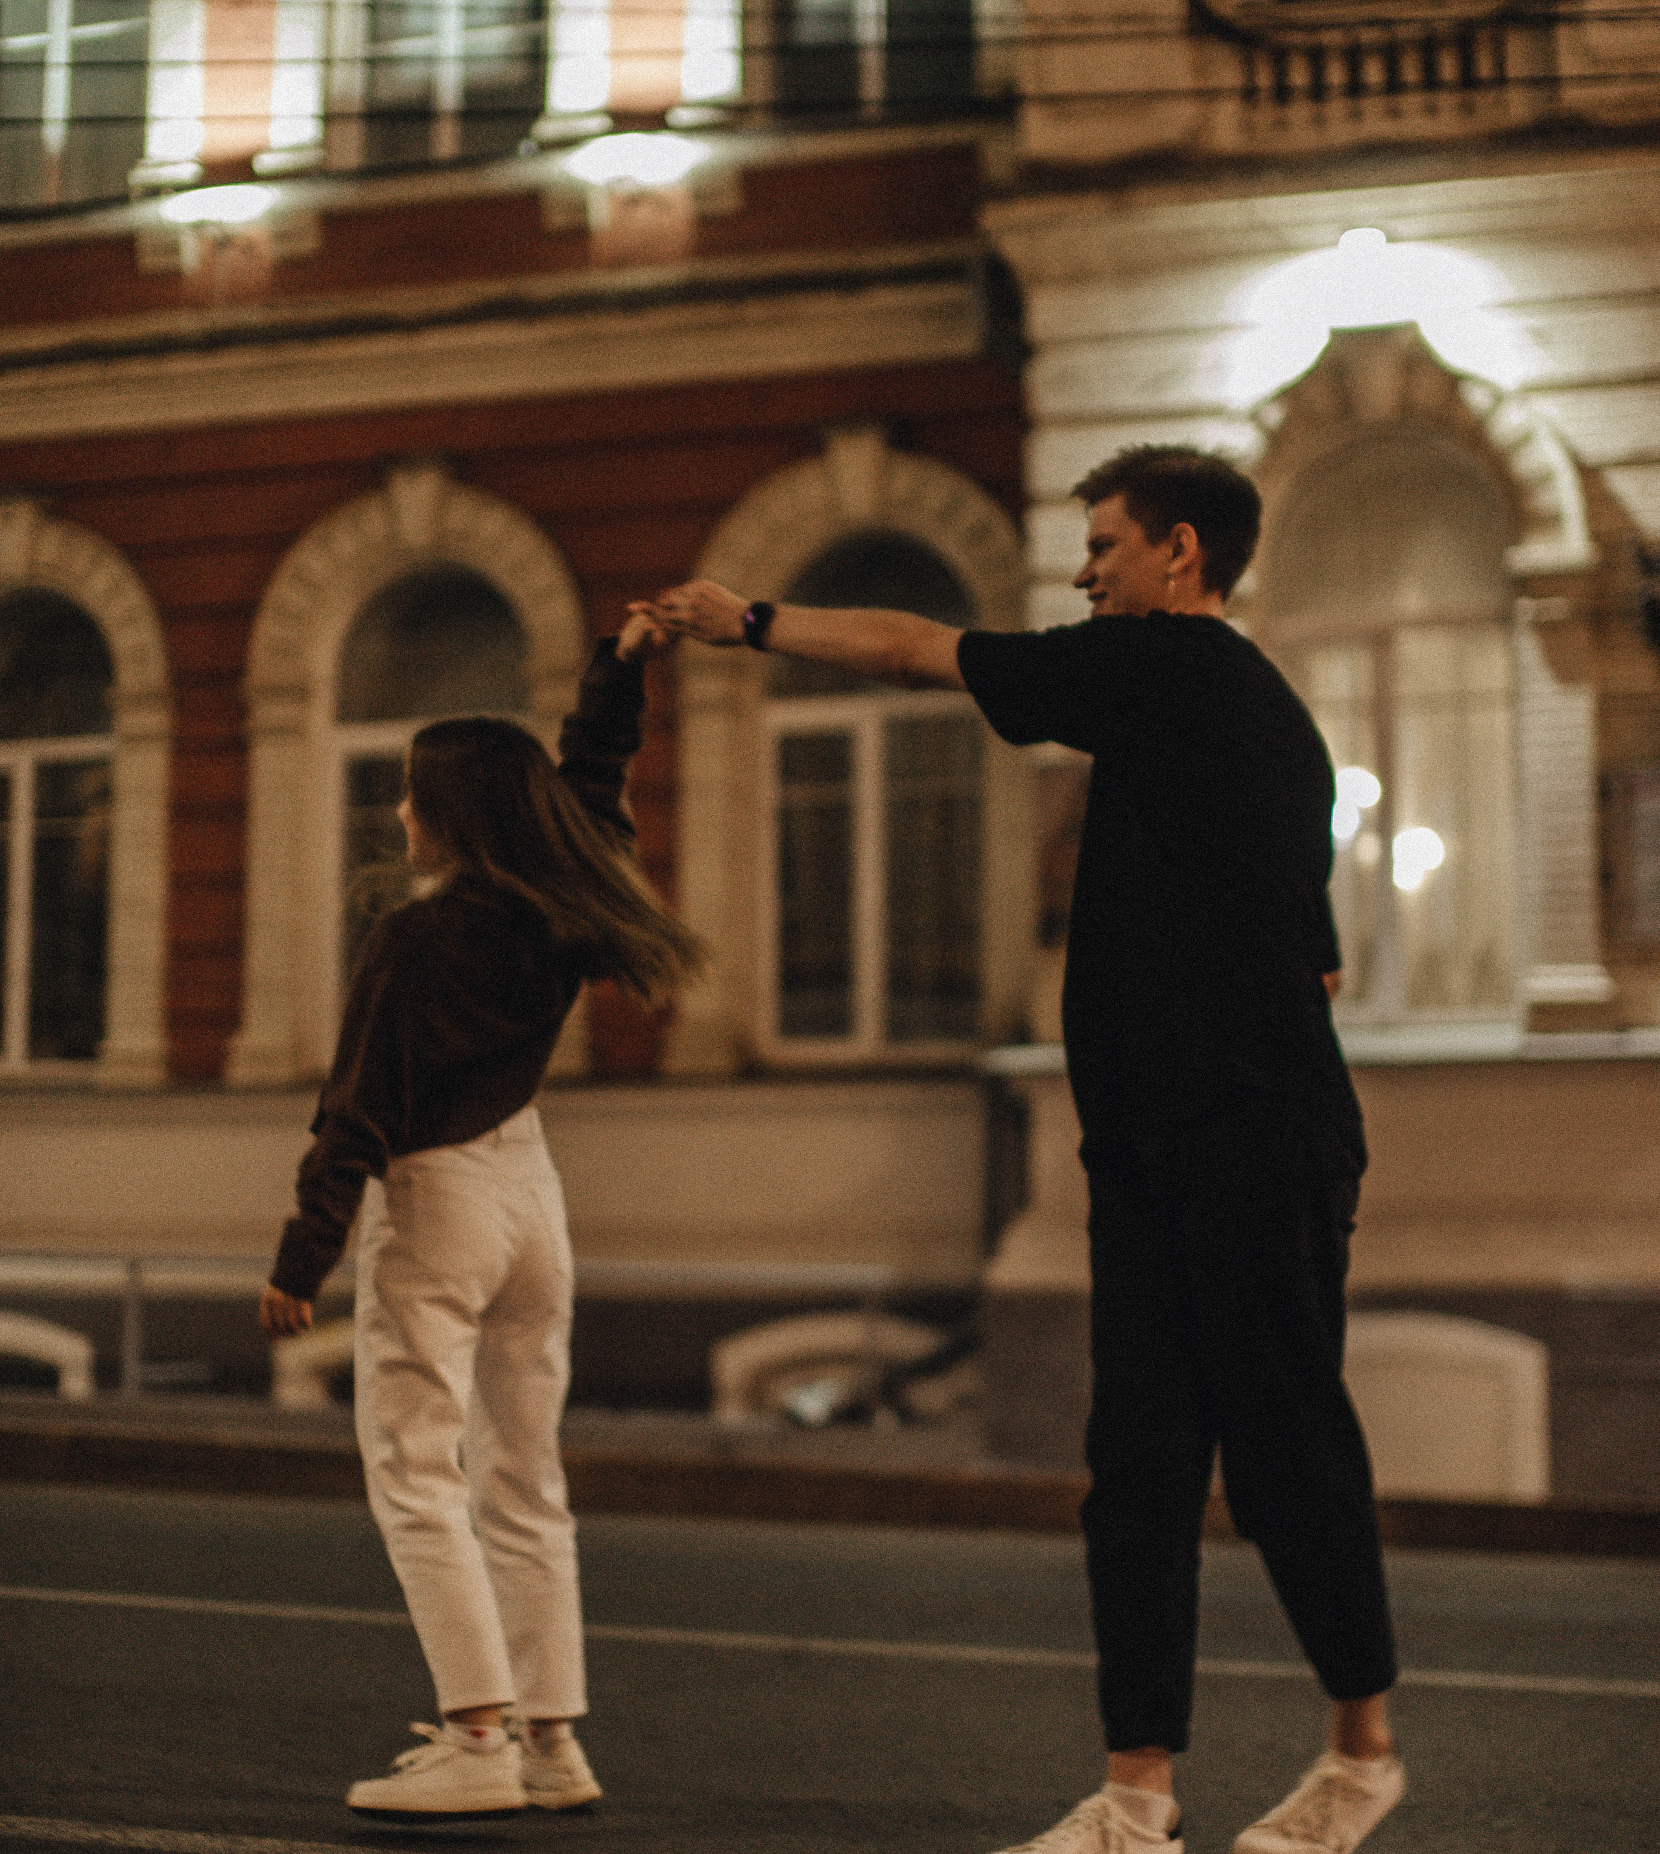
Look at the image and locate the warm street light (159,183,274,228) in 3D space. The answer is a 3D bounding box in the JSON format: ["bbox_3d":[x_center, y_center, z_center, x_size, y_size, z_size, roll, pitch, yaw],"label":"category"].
[{"bbox_3d":[-2.528,-2.999,14.648,0.563,0.185,0.300,-2,-7,17],"label":"warm street light"}]

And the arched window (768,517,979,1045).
[{"bbox_3d":[0.193,-0.538,13.866,0.906,2.099,0.180,-2,-7,17],"label":"arched window"}]

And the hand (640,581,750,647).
[{"bbox_3d":[-0.182,-0.409,4.520,0.155,0.085,0.090,-2,-7,15],"label":"hand"}]

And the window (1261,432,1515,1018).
[{"bbox_3d":[2.002,-0.711,12.360,0.908,2.117,0.180,-2,-7,17],"label":"window"}]

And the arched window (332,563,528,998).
[{"bbox_3d":[-1.636,-0.475,14.441,0.884,2.097,0.180,-2,-7,17],"label":"arched window"}]

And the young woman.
[{"bbox_3d":[-0.471,0.394,4.680,0.440,1.630,0.530,-5,-8,41],"label":"young woman"}]

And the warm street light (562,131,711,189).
[{"bbox_3d":[-0.734,-3.075,14.086,0.637,0.235,0.300,-2,-7,17],"label":"warm street light"}]

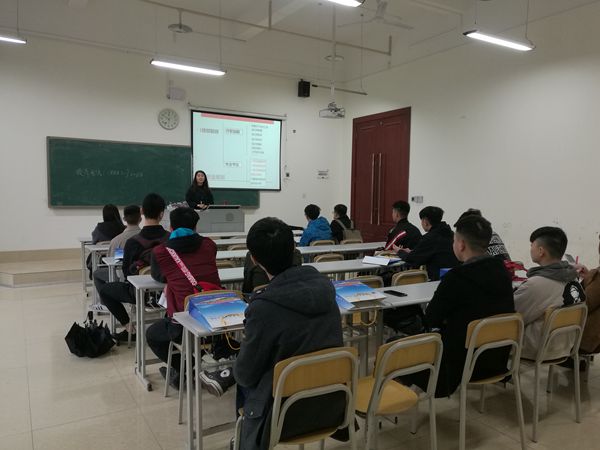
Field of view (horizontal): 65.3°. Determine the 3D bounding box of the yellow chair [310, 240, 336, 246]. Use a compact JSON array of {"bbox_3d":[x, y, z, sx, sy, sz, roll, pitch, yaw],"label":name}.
[{"bbox_3d":[0.185,0.577,6.119,0.440,0.780,0.490,-1,5,-30],"label":"yellow chair"}]

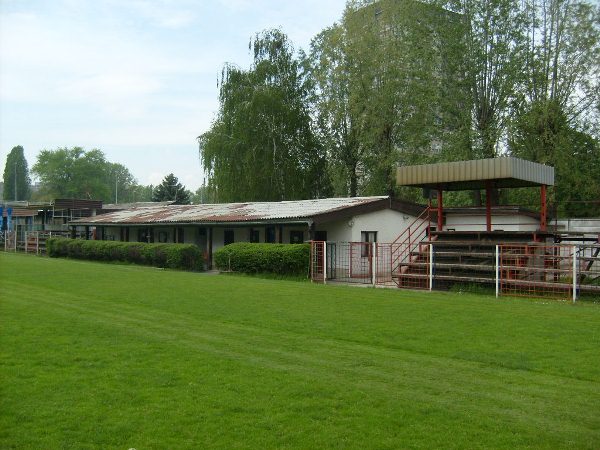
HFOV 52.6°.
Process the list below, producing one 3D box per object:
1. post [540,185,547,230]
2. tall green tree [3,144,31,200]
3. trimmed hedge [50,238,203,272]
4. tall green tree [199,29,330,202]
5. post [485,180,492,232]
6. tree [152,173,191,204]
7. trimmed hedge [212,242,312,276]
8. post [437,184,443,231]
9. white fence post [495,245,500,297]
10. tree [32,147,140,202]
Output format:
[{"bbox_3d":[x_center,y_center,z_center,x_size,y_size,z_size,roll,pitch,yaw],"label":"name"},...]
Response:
[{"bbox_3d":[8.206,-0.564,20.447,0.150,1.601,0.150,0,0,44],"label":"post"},{"bbox_3d":[-52.336,-6.217,112.000,5.169,16.734,5.169,0,0,0],"label":"tall green tree"},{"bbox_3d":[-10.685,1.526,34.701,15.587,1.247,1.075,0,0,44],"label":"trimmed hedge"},{"bbox_3d":[-2.692,-6.261,46.000,10.008,16.821,9.508,0,0,0],"label":"tall green tree"},{"bbox_3d":[6.787,-0.648,21.844,0.150,1.836,0.150,0,0,44],"label":"post"},{"bbox_3d":[-15.885,-2.108,75.000,5.167,8.516,5.167,0,0,0],"label":"tree"},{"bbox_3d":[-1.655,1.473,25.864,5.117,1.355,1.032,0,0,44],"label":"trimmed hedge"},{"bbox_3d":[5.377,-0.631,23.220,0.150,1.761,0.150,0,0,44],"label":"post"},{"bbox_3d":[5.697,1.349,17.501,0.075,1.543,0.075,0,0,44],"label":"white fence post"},{"bbox_3d":[-32.375,-4.801,92.000,16.377,13.902,14.739,0,0,0],"label":"tree"}]

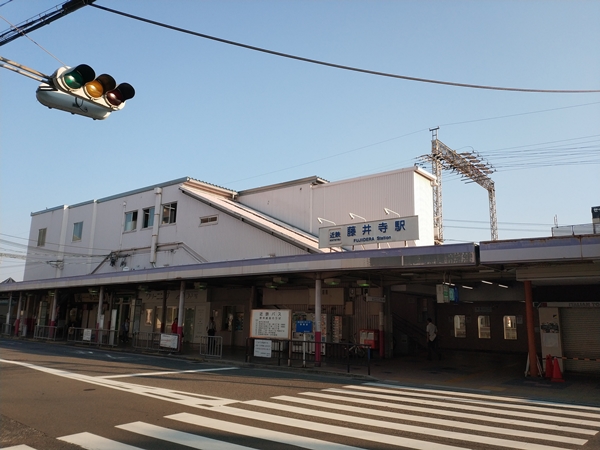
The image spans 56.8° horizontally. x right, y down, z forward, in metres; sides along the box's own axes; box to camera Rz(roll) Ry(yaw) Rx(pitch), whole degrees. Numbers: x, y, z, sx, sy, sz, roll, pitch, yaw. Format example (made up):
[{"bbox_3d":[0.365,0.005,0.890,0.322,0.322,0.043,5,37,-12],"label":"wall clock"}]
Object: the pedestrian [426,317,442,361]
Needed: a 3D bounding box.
[{"bbox_3d":[5.303,4.548,22.037,0.450,1.643,0.480,-8,-13,41],"label":"pedestrian"}]

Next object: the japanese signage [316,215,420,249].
[{"bbox_3d":[2.273,0.241,18.300,3.850,0.780,0.170,-8,-15,41],"label":"japanese signage"}]

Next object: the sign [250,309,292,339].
[{"bbox_3d":[-0.987,3.401,19.000,1.950,0.990,0.120,-8,-15,41],"label":"sign"}]

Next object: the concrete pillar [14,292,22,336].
[{"bbox_3d":[-20.165,6.376,39.761,0.210,3.129,0.210,-7,-13,40],"label":"concrete pillar"}]

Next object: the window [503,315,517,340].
[{"bbox_3d":[10.421,5.091,27.500,0.680,1.233,0.100,-7,-13,40],"label":"window"}]

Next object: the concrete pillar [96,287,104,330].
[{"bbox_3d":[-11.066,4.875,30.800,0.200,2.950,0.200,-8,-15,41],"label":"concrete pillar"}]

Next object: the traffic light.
[{"bbox_3d":[-3.527,-2.169,9.100,0.700,0.430,1.220,-7,-14,37],"label":"traffic light"}]

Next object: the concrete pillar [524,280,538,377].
[{"bbox_3d":[6.864,3.046,16.433,0.230,2.796,0.230,-7,-13,40],"label":"concrete pillar"}]

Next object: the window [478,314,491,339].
[{"bbox_3d":[10.794,5.975,32.400,0.720,1.280,0.150,-8,-15,41],"label":"window"}]

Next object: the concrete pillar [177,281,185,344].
[{"bbox_3d":[-5.420,4.151,25.266,0.190,3.191,0.190,-7,-13,40],"label":"concrete pillar"}]

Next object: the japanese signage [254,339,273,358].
[{"bbox_3d":[-1.301,4.319,19.400,0.840,0.600,0.030,-7,-13,40],"label":"japanese signage"}]

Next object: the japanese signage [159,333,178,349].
[{"bbox_3d":[-5.732,5.125,24.400,1.180,0.570,0.040,-8,-15,41],"label":"japanese signage"}]

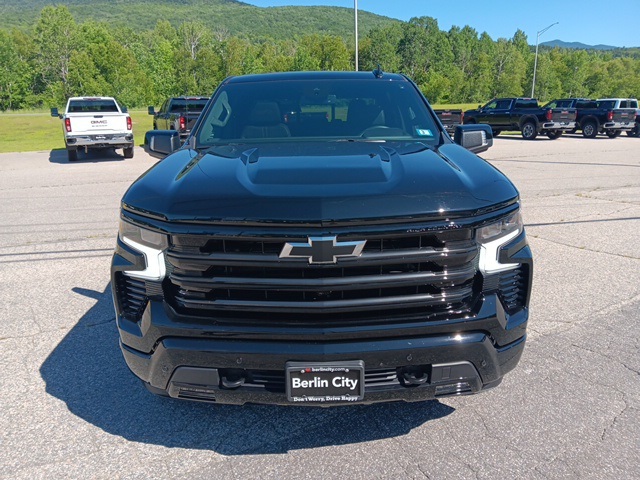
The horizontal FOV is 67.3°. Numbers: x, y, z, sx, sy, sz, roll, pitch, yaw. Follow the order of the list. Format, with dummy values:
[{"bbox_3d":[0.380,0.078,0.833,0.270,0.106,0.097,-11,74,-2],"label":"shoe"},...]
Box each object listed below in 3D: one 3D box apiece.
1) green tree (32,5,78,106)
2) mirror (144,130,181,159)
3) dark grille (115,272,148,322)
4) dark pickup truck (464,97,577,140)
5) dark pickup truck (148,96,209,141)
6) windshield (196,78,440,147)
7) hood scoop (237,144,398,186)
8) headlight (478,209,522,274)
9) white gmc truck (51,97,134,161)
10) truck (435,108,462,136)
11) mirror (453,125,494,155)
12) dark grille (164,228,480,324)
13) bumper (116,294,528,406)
[{"bbox_3d":[-39.193,-27.284,72.211,7.000,14.512,6.500,-11,18,-33],"label":"green tree"},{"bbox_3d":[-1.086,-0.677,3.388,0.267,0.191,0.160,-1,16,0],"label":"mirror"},{"bbox_3d":[-0.857,0.255,2.190,0.180,0.234,0.140,2,16,12],"label":"dark grille"},{"bbox_3d":[10.219,-6.571,25.447,2.120,2.030,6.100,-8,17,-22],"label":"dark pickup truck"},{"bbox_3d":[-5.012,-4.474,18.783,2.120,2.020,6.100,-9,18,-26],"label":"dark pickup truck"},{"bbox_3d":[-0.002,-0.945,3.495,1.660,0.520,0.820,-1,15,0],"label":"windshield"},{"bbox_3d":[-0.013,-0.375,2.524,0.817,0.110,0.670,-1,22,0],"label":"hood scoop"},{"bbox_3d":[0.810,0.003,2.161,0.290,0.290,0.320,-1,15,0],"label":"headlight"},{"bbox_3d":[-8.273,-4.067,17.400,2.150,2.000,6.150,-9,17,-27],"label":"white gmc truck"},{"bbox_3d":[4.079,-5.802,23.002,2.120,2.020,6.100,-8,17,-23],"label":"truck"},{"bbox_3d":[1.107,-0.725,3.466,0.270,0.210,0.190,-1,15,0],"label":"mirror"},{"bbox_3d":[0.013,0.123,2.001,1.322,0.405,0.200,-1,16,0],"label":"dark grille"},{"bbox_3d":[0.016,0.434,2.215,2.010,0.460,0.460,-1,15,0],"label":"bumper"}]

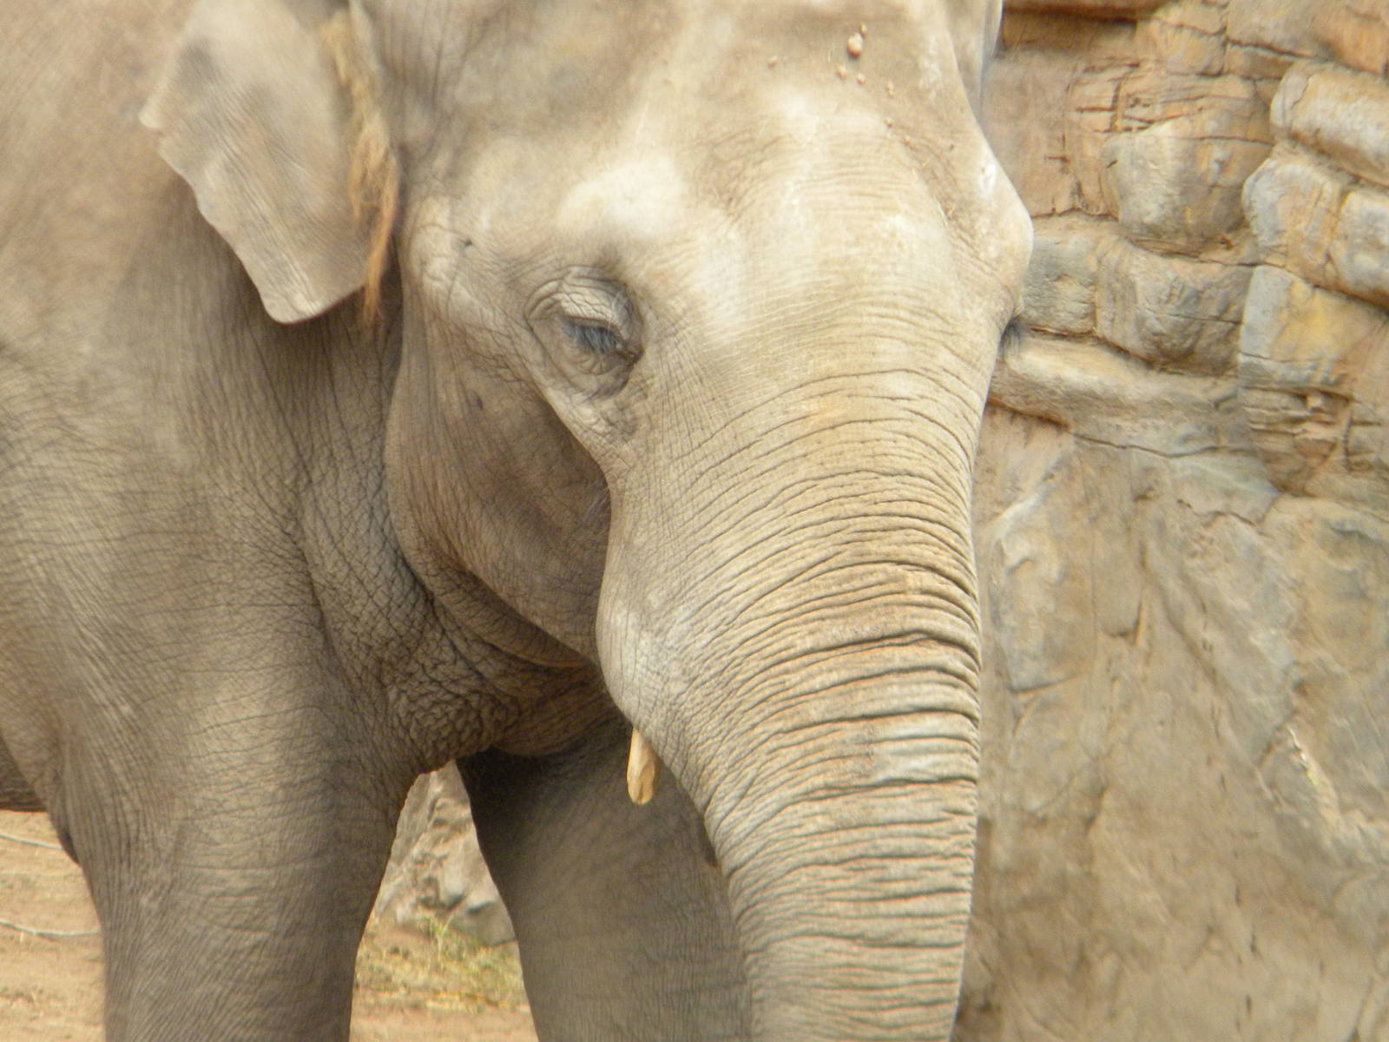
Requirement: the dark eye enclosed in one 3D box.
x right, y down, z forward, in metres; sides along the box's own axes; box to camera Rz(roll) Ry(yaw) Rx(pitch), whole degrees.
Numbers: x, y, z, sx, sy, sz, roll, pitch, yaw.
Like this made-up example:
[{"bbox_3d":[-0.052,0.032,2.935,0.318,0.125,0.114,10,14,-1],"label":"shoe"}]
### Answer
[{"bbox_3d":[-0.108,-0.197,12.000,0.057,0.040,0.030,2,5,21],"label":"dark eye"}]

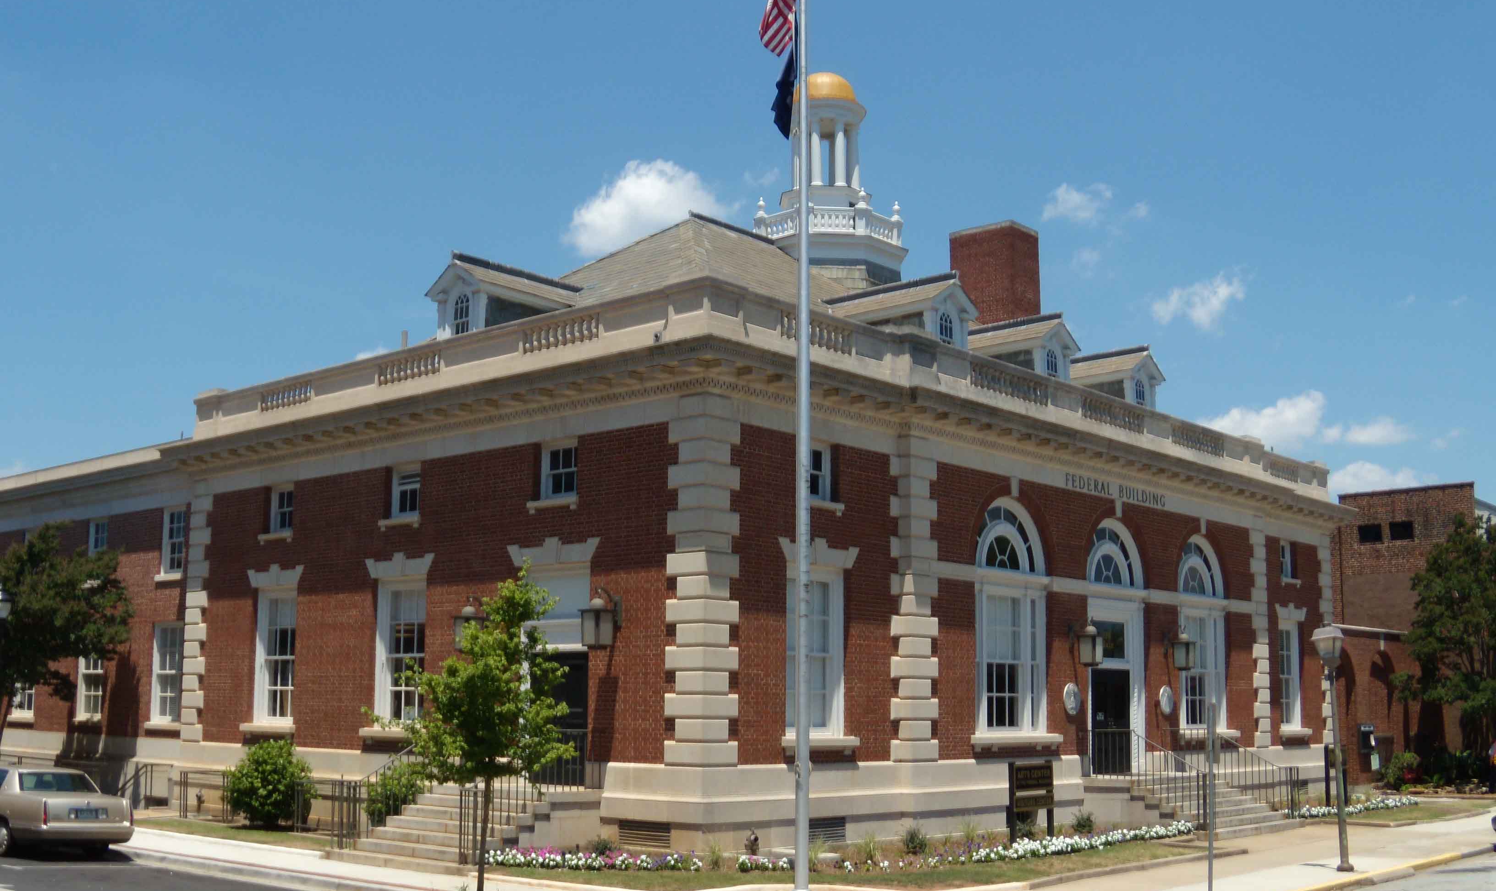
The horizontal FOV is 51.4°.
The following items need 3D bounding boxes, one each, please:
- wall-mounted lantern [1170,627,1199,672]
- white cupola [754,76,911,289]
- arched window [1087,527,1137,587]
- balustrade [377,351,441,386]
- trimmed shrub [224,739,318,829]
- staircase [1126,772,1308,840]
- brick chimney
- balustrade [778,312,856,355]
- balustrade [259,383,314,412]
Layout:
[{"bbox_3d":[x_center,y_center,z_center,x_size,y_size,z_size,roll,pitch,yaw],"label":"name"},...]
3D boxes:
[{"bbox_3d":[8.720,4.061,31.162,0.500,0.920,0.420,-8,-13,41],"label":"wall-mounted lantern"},{"bbox_3d":[1.943,-6.080,36.950,3.700,5.850,3.700,-8,-13,41],"label":"white cupola"},{"bbox_3d":[7.193,2.198,31.086,0.180,1.180,2.300,-8,-13,41],"label":"arched window"},{"bbox_3d":[-6.043,-1.364,27.663,1.860,0.410,0.200,-8,-13,41],"label":"balustrade"},{"bbox_3d":[-8.324,5.899,27.126,1.540,1.520,1.540,-8,-13,41],"label":"trimmed shrub"},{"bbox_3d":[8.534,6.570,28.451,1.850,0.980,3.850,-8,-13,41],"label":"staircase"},{"bbox_3d":[6.497,-4.075,40.854,1.920,2.950,1.360,-8,-13,41],"label":"brick chimney"},{"bbox_3d":[1.106,-1.781,24.746,0.240,0.420,1.800,-8,-13,41],"label":"balustrade"},{"bbox_3d":[-9.034,-0.940,30.507,1.850,0.460,0.220,-8,-13,41],"label":"balustrade"}]

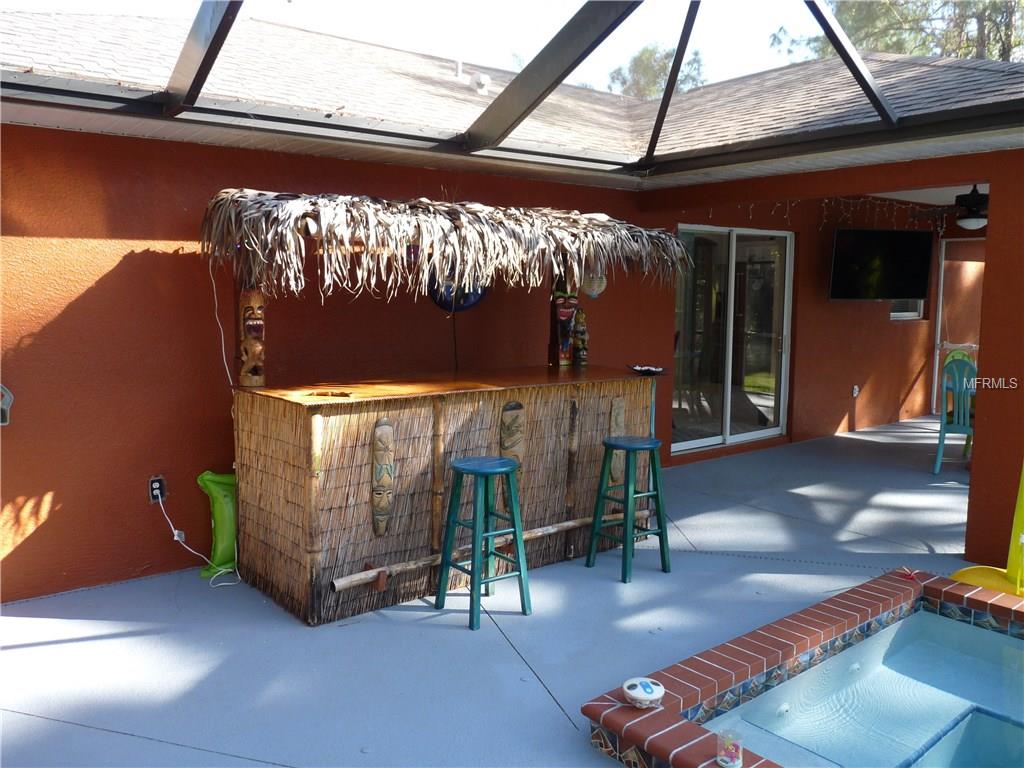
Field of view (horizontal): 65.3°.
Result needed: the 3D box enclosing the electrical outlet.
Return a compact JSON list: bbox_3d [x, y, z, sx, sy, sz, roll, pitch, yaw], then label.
[{"bbox_3d":[-1.943,0.582,4.386,0.082,0.132,0.030,-5,8,-37],"label":"electrical outlet"}]

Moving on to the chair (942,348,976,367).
[{"bbox_3d":[4.223,0.177,7.603,0.500,0.975,0.570,4,8,32],"label":"chair"}]

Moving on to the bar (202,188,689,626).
[{"bbox_3d":[-0.243,-0.009,4.570,2.565,2.063,1.174,-5,8,-35],"label":"bar"}]

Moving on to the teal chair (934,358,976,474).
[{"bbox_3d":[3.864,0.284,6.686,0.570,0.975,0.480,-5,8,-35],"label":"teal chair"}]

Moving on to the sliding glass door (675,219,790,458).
[{"bbox_3d":[2.070,-0.424,7.561,1.815,2.042,0.100,-5,8,-37],"label":"sliding glass door"}]

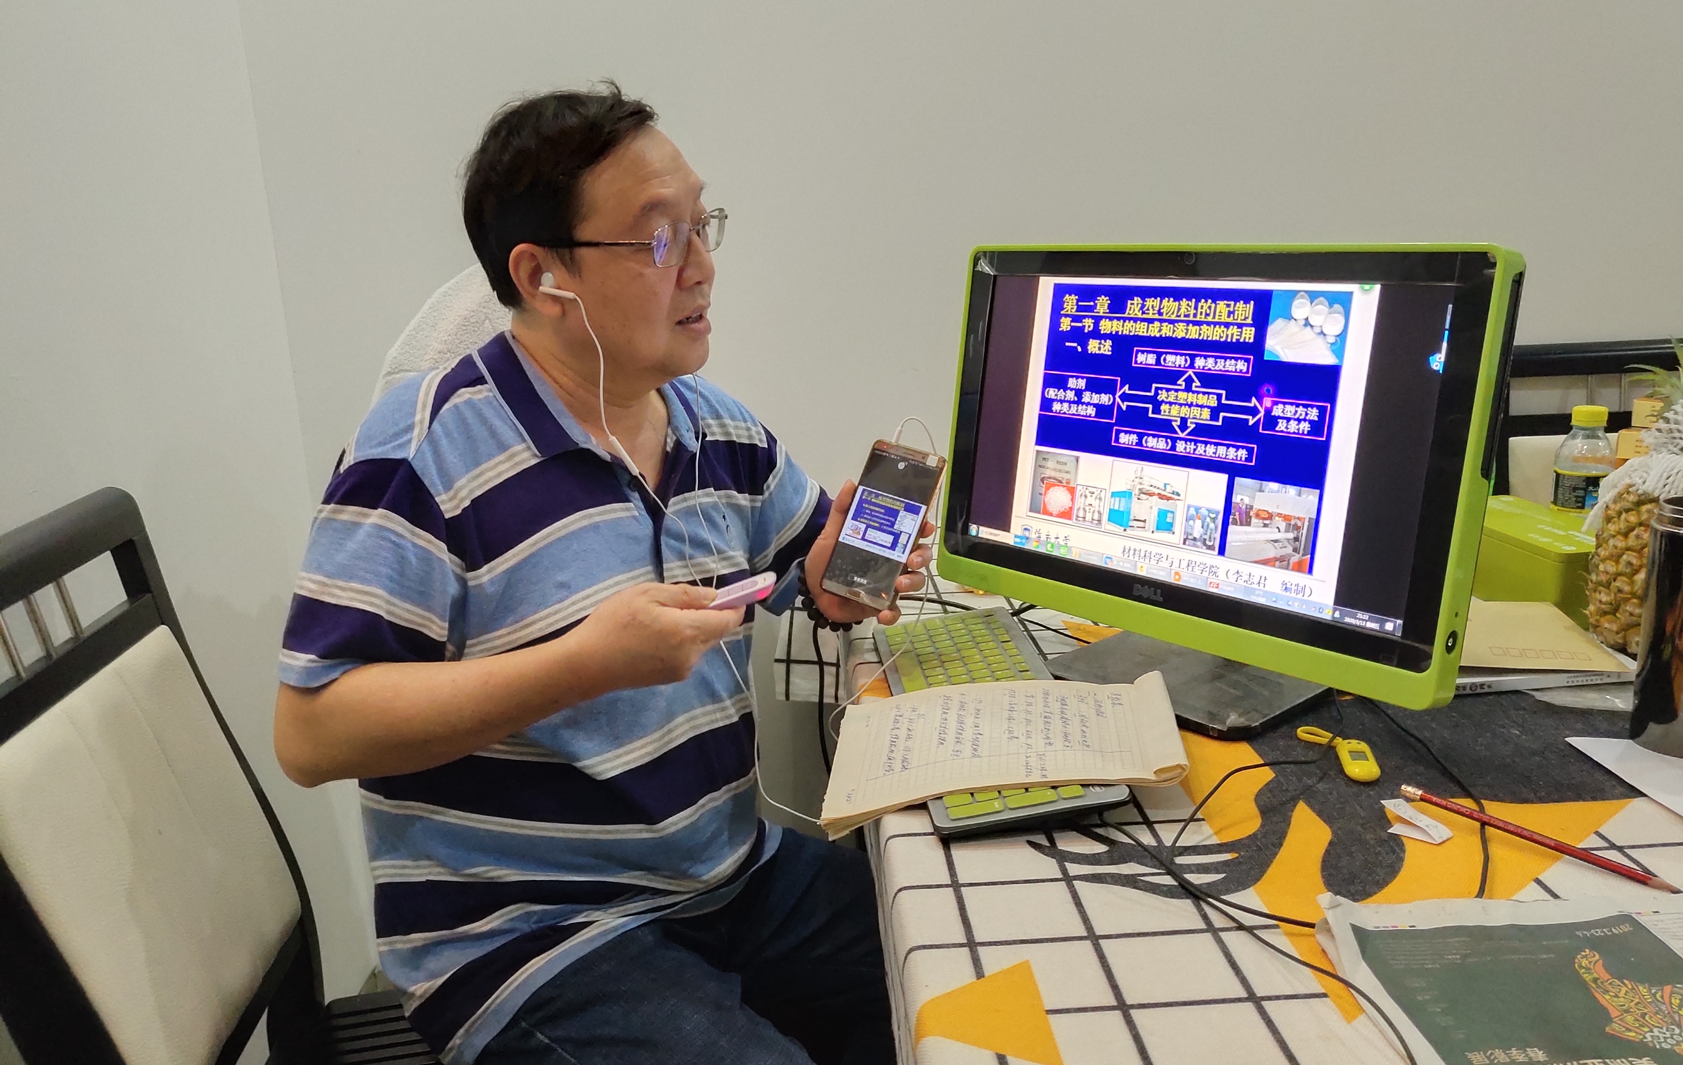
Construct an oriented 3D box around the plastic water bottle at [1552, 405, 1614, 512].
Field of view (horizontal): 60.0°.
[{"bbox_3d":[0.789,-0.046,1.550,0.068,0.172,0.068,-2,14,0],"label":"plastic water bottle"}]

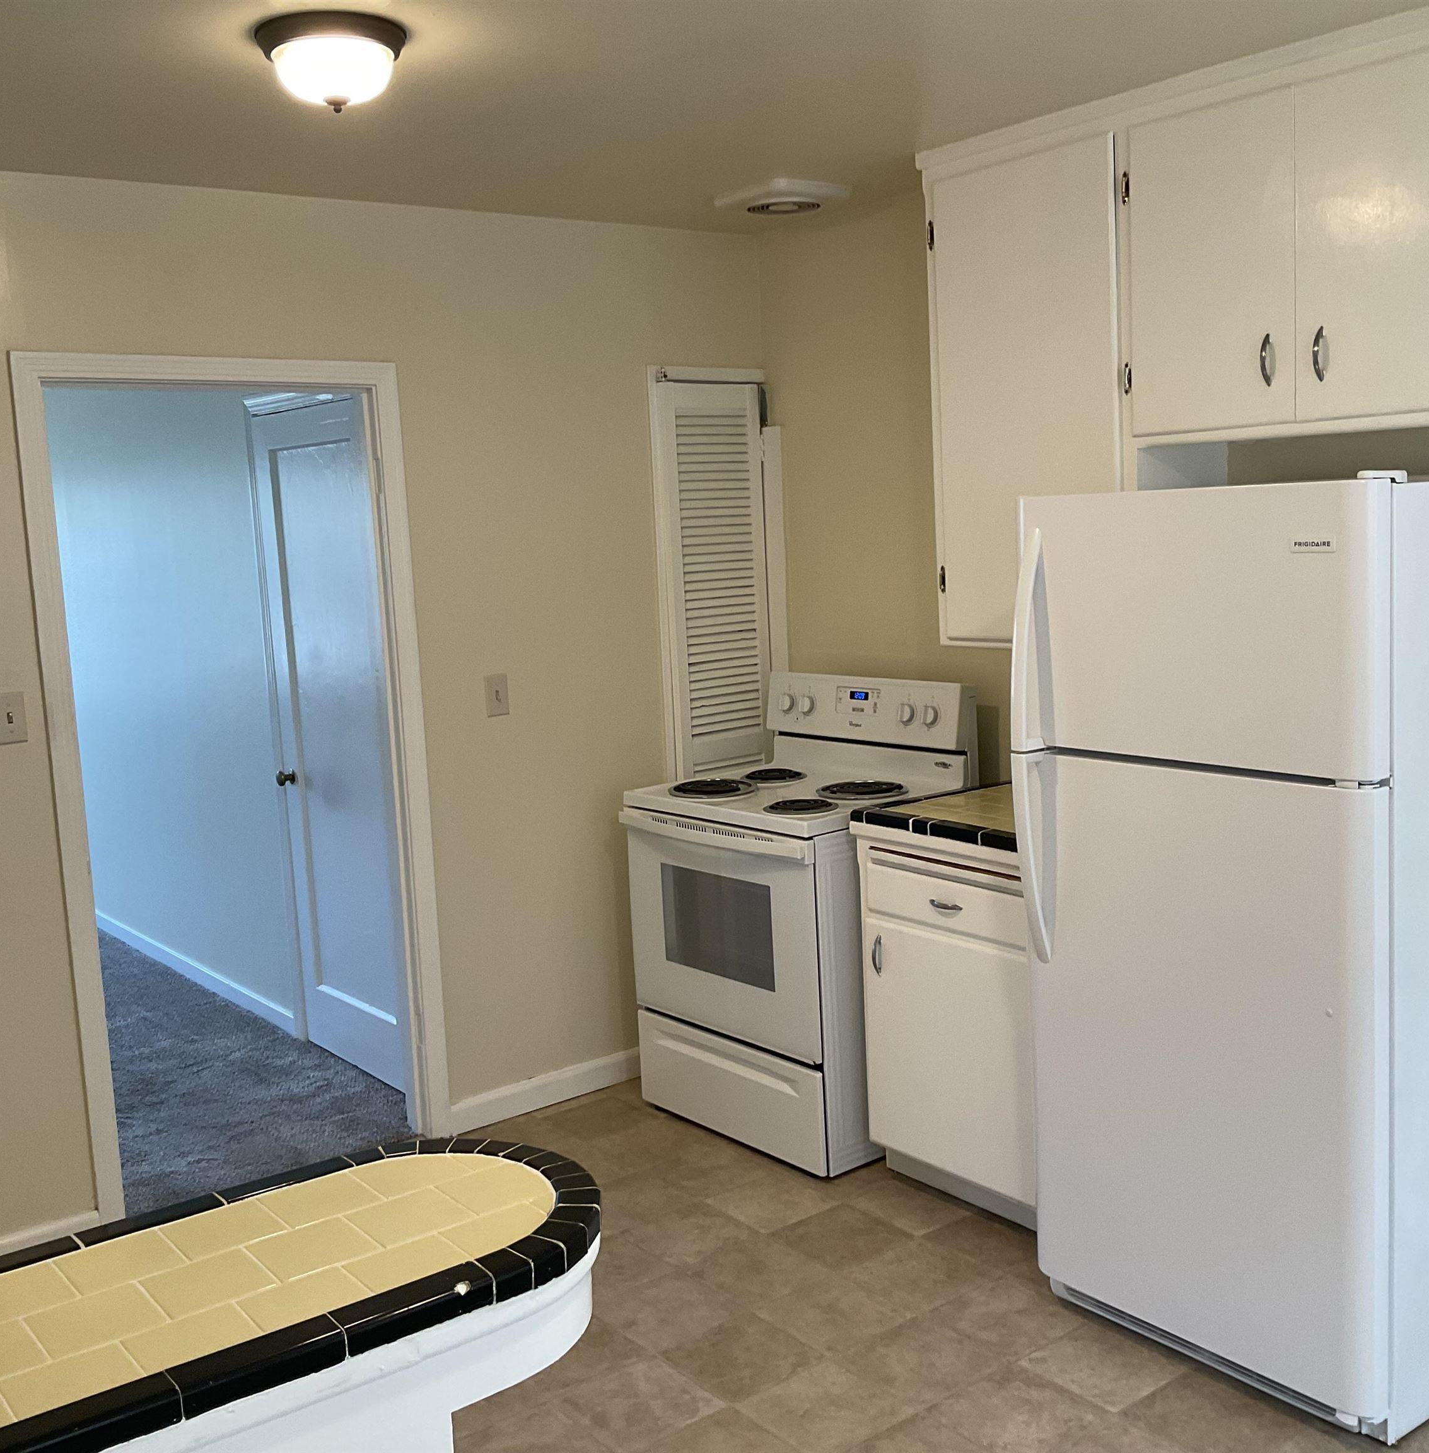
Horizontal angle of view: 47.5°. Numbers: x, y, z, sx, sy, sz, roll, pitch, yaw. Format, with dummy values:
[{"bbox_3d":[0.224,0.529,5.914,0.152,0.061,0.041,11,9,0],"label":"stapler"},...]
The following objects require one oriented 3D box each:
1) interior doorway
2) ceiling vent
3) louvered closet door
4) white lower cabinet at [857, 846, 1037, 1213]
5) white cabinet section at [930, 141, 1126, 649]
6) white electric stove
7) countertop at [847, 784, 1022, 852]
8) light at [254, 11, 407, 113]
[{"bbox_3d":[-1.184,0.142,4.102,0.951,2.093,0.131,-8,9,-37],"label":"interior doorway"},{"bbox_3d":[0.184,-1.389,4.320,0.325,0.044,0.325,-8,9,-37],"label":"ceiling vent"},{"bbox_3d":[0.030,-0.011,4.978,0.385,2.042,0.036,-8,9,-37],"label":"louvered closet door"},{"bbox_3d":[0.798,0.665,3.930,0.640,0.904,0.602,-8,9,-37],"label":"white lower cabinet"},{"bbox_3d":[0.844,-0.750,3.810,0.341,1.112,0.588,-8,9,-37],"label":"white cabinet section"},{"bbox_3d":[0.228,0.489,4.373,0.684,1.199,0.771,-8,9,-37],"label":"white electric stove"},{"bbox_3d":[0.767,0.204,3.870,0.654,0.034,0.610,-8,9,-37],"label":"countertop"},{"bbox_3d":[-0.647,-1.109,2.759,0.258,0.128,0.258,-8,9,-37],"label":"light"}]

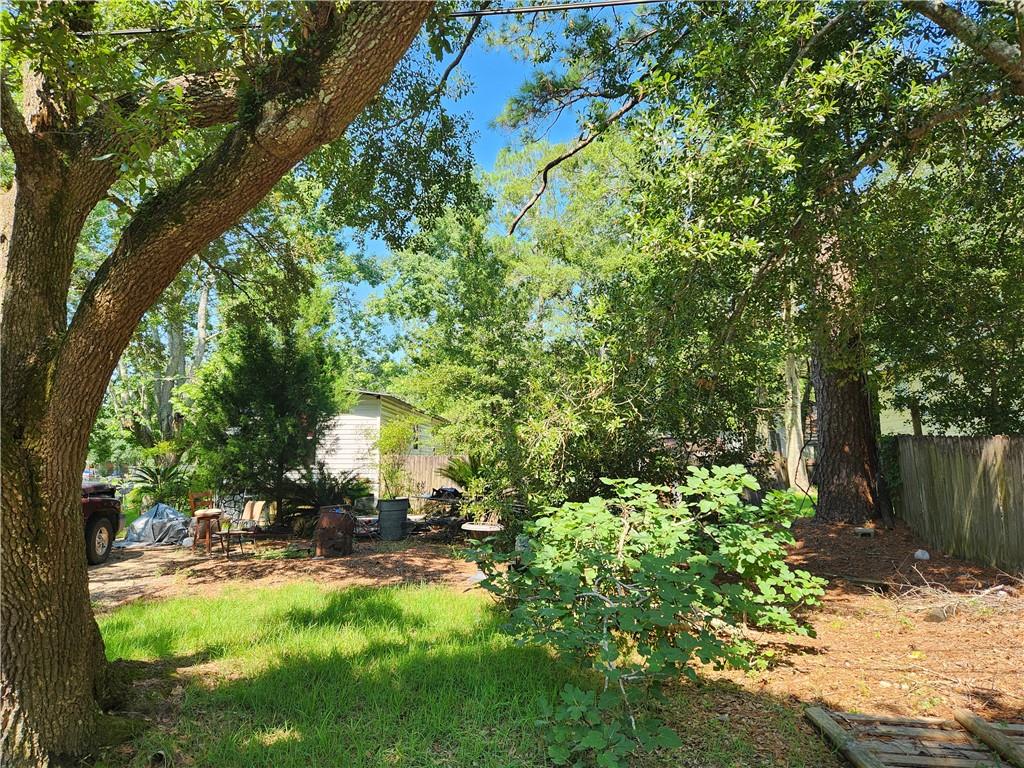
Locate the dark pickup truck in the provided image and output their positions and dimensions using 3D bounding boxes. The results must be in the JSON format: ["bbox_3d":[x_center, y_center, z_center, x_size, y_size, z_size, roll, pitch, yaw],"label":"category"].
[{"bbox_3d":[-7.380,1.685,8.470,1.980,1.800,5.600,0,-6,-2],"label":"dark pickup truck"}]

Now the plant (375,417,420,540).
[{"bbox_3d":[-2.257,1.874,13.528,0.880,2.480,0.850,0,-6,0],"label":"plant"}]

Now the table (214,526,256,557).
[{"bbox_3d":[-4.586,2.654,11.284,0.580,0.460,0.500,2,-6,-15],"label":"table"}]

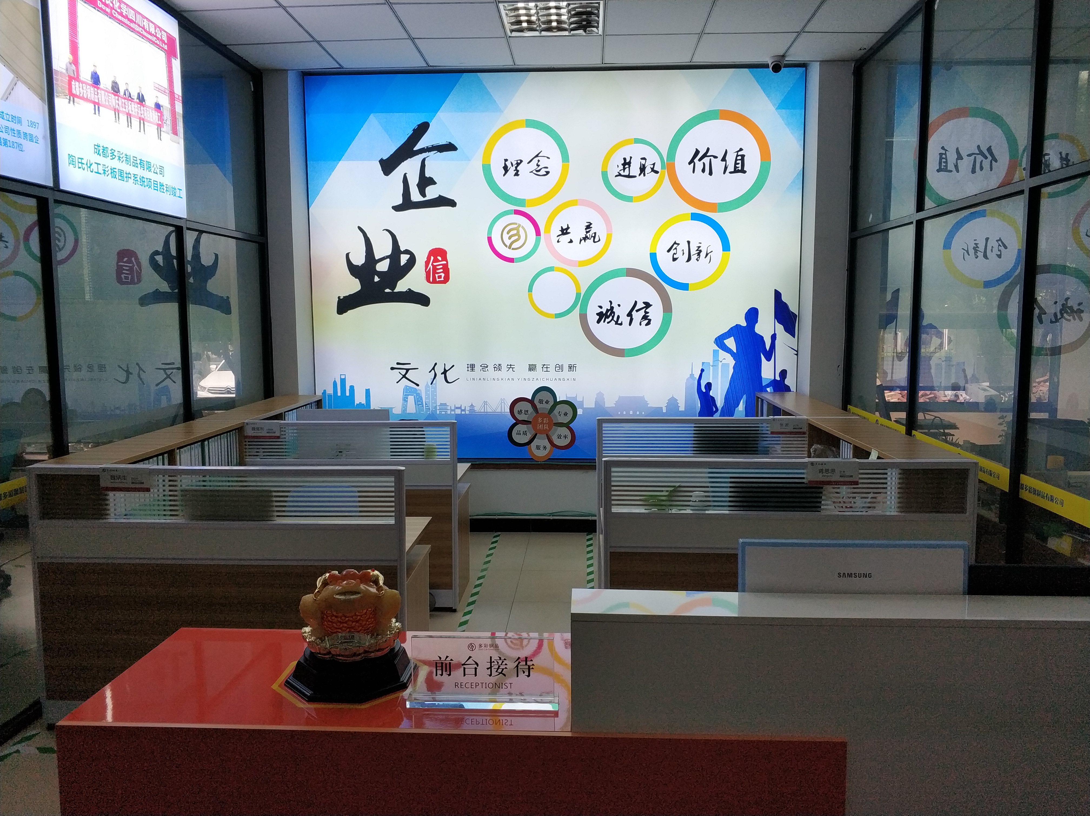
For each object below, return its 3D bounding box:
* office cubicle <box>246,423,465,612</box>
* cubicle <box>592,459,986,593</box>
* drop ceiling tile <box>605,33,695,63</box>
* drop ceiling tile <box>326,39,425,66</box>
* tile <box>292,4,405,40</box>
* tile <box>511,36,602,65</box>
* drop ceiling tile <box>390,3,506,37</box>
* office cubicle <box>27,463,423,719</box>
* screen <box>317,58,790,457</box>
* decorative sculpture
[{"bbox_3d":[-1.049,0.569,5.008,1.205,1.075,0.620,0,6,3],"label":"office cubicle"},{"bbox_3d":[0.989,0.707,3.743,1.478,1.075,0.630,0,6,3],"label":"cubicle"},{"bbox_3d":[0.681,-2.333,5.514,0.600,0.018,0.600,0,6,3],"label":"drop ceiling tile"},{"bbox_3d":[-1.116,-2.339,5.603,0.600,0.018,0.600,0,6,3],"label":"drop ceiling tile"},{"bbox_3d":[-1.146,-2.272,5.008,0.600,0.018,0.600,0,6,3],"label":"tile"},{"bbox_3d":[0.082,-2.335,5.544,0.600,0.018,0.600,0,6,3],"label":"tile"},{"bbox_3d":[-0.547,-2.270,4.978,0.600,0.018,0.600,0,6,3],"label":"drop ceiling tile"},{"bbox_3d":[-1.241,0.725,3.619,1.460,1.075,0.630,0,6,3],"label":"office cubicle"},{"bbox_3d":[0.046,-1.012,6.231,3.610,2.820,0.060,0,6,3],"label":"screen"},{"bbox_3d":[-0.437,0.481,1.920,0.278,0.257,0.280,0,6,-2],"label":"decorative sculpture"}]

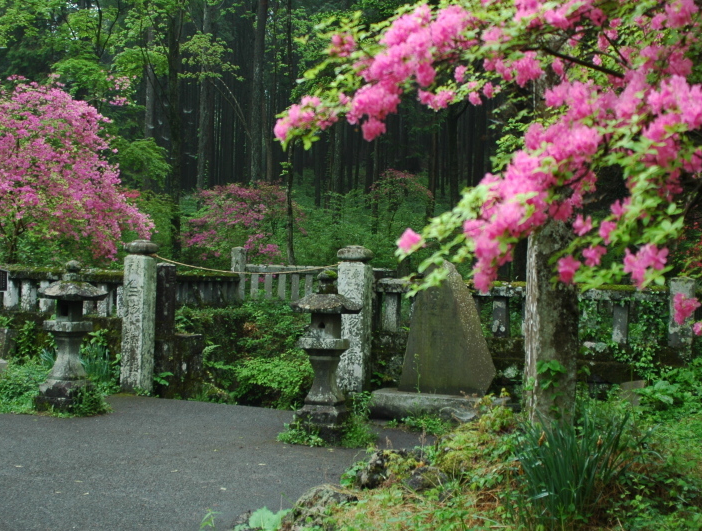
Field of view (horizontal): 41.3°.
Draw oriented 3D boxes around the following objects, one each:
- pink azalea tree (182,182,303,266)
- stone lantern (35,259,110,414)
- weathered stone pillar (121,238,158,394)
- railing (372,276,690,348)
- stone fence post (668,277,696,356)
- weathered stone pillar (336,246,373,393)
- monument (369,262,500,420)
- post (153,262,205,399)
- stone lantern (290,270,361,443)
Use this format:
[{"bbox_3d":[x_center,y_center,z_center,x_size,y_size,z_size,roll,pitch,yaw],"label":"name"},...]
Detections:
[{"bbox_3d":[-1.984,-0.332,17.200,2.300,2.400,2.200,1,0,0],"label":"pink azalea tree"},{"bbox_3d":[-2.980,0.728,9.920,0.500,1.540,0.500,1,0,25],"label":"stone lantern"},{"bbox_3d":[-2.568,0.607,11.280,0.380,1.820,0.380,1,0,25],"label":"weathered stone pillar"},{"bbox_3d":[1.731,0.466,9.790,3.200,0.590,0.240,1,0,25],"label":"railing"},{"bbox_3d":[3.219,0.509,9.050,0.210,0.770,0.210,1,0,25],"label":"stone fence post"},{"bbox_3d":[0.028,0.653,10.250,0.370,1.740,0.370,1,0,25],"label":"weathered stone pillar"},{"bbox_3d":[0.960,0.770,9.630,1.330,1.650,0.530,1,0,17],"label":"monument"},{"bbox_3d":[-2.200,0.800,11.750,0.340,1.650,0.480,1,0,25],"label":"post"},{"bbox_3d":[-0.224,0.803,8.520,0.490,1.530,0.490,1,0,25],"label":"stone lantern"}]

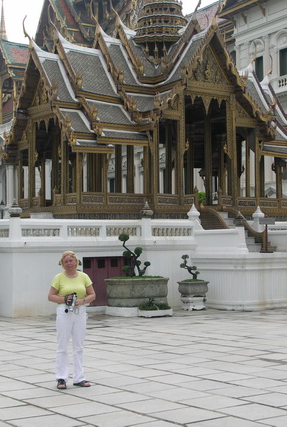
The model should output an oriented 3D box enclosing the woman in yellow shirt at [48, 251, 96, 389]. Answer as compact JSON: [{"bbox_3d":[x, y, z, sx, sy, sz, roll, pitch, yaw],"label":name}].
[{"bbox_3d":[-0.864,1.246,11.521,0.560,1.610,0.420,-1,-1,-6],"label":"woman in yellow shirt"}]

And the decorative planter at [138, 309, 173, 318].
[{"bbox_3d":[0.285,2.220,21.639,0.720,0.160,0.360,0,-2,-34],"label":"decorative planter"}]

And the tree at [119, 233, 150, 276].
[{"bbox_3d":[-0.230,1.046,24.742,0.785,1.119,0.668,1,-3,-35],"label":"tree"}]

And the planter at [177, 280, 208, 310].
[{"bbox_3d":[1.366,2.268,26.509,0.766,0.805,0.648,1,-3,-35],"label":"planter"}]

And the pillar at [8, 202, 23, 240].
[{"bbox_3d":[-2.925,0.183,22.163,0.330,0.900,0.330,0,-2,-34],"label":"pillar"}]

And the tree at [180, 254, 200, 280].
[{"bbox_3d":[1.136,1.314,23.601,0.430,0.620,0.360,0,-2,-34],"label":"tree"}]

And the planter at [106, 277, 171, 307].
[{"bbox_3d":[-0.141,1.794,22.355,1.220,0.630,0.980,0,-2,-34],"label":"planter"}]

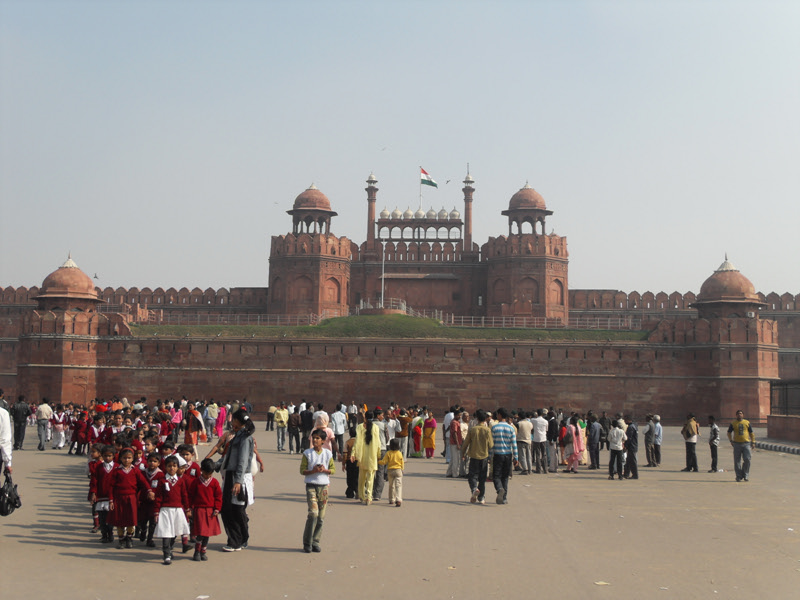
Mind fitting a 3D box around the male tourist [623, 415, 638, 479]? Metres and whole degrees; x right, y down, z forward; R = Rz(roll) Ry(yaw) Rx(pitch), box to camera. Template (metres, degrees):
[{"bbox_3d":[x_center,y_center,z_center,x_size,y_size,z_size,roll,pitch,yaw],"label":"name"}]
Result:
[{"bbox_3d":[6.001,3.809,26.900,0.400,1.670,0.500,-1,-6,21],"label":"male tourist"}]

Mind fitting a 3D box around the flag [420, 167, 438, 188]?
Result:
[{"bbox_3d":[4.155,-16.954,145.000,2.500,2.816,0.600,2,-6,-6],"label":"flag"}]

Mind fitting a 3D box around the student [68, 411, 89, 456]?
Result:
[{"bbox_3d":[-9.415,3.954,30.600,0.360,1.230,0.420,3,-6,-12],"label":"student"}]

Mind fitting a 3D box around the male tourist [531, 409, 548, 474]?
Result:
[{"bbox_3d":[3.662,3.703,27.200,0.480,1.705,0.320,3,-6,-17],"label":"male tourist"}]

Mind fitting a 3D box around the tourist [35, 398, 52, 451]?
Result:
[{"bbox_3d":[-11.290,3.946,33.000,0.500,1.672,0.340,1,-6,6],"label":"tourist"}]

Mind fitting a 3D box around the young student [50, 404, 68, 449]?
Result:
[{"bbox_3d":[-10.788,4.035,33.000,0.480,1.437,0.300,1,-6,3],"label":"young student"}]

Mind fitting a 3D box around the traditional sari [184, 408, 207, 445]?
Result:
[{"bbox_3d":[-5.565,3.463,28.300,0.560,0.993,0.360,0,-6,14],"label":"traditional sari"}]

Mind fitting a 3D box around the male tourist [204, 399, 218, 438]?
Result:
[{"bbox_3d":[-7.667,4.944,42.300,0.550,1.690,0.360,1,-6,6],"label":"male tourist"}]

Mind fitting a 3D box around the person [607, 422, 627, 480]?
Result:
[{"bbox_3d":[5.647,3.901,27.000,0.500,1.540,0.340,1,-6,0],"label":"person"}]

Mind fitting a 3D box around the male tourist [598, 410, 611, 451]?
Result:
[{"bbox_3d":[8.951,5.713,45.300,0.520,1.710,0.360,1,-6,0],"label":"male tourist"}]

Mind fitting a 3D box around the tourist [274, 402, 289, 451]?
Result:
[{"bbox_3d":[-4.046,4.330,35.600,0.480,1.710,0.360,2,-6,-6],"label":"tourist"}]

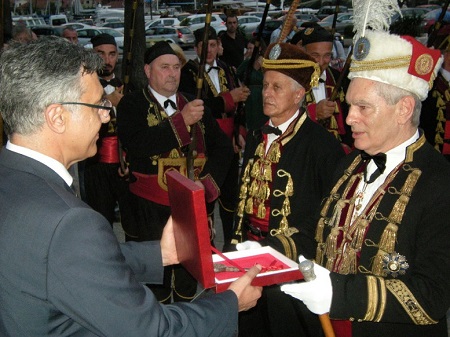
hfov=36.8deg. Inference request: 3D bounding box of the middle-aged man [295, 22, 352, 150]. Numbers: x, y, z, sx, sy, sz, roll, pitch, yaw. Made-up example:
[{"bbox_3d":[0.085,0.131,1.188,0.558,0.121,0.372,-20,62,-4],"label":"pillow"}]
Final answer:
[{"bbox_3d":[0.606,0.056,3.998,0.600,1.780,0.450,1,14,20],"label":"middle-aged man"}]

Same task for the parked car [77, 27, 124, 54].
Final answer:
[{"bbox_3d":[-7.279,-7.390,39.500,4.400,1.460,1.760,9,18,43],"label":"parked car"}]

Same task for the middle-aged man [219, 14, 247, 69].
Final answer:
[{"bbox_3d":[0.130,-1.091,8.902,0.520,1.820,0.340,-3,13,0],"label":"middle-aged man"}]

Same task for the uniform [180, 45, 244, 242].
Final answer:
[{"bbox_3d":[-0.056,-0.056,4.944,0.560,1.470,0.420,-7,13,-14],"label":"uniform"}]

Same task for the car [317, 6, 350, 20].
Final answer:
[{"bbox_3d":[8.833,-12.415,55.000,1.840,1.700,4.500,9,18,43],"label":"car"}]

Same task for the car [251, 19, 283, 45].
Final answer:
[{"bbox_3d":[2.878,-7.693,38.500,1.760,1.450,4.350,1,14,20],"label":"car"}]

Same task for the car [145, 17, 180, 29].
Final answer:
[{"bbox_3d":[-4.981,-11.061,53.000,4.000,1.500,1.720,-11,15,-29],"label":"car"}]

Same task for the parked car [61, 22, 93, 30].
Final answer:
[{"bbox_3d":[-11.710,-10.910,54.000,4.500,1.450,1.780,-11,15,-30],"label":"parked car"}]

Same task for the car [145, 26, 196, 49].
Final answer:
[{"bbox_3d":[-3.895,-8.435,43.500,4.350,1.500,1.770,7,17,39],"label":"car"}]

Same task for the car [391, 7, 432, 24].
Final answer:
[{"bbox_3d":[12.021,-9.781,44.500,4.300,1.470,1.760,-15,17,-40],"label":"car"}]

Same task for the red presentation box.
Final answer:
[{"bbox_3d":[0.023,0.129,1.521,0.281,0.240,0.149,-5,17,-27],"label":"red presentation box"}]

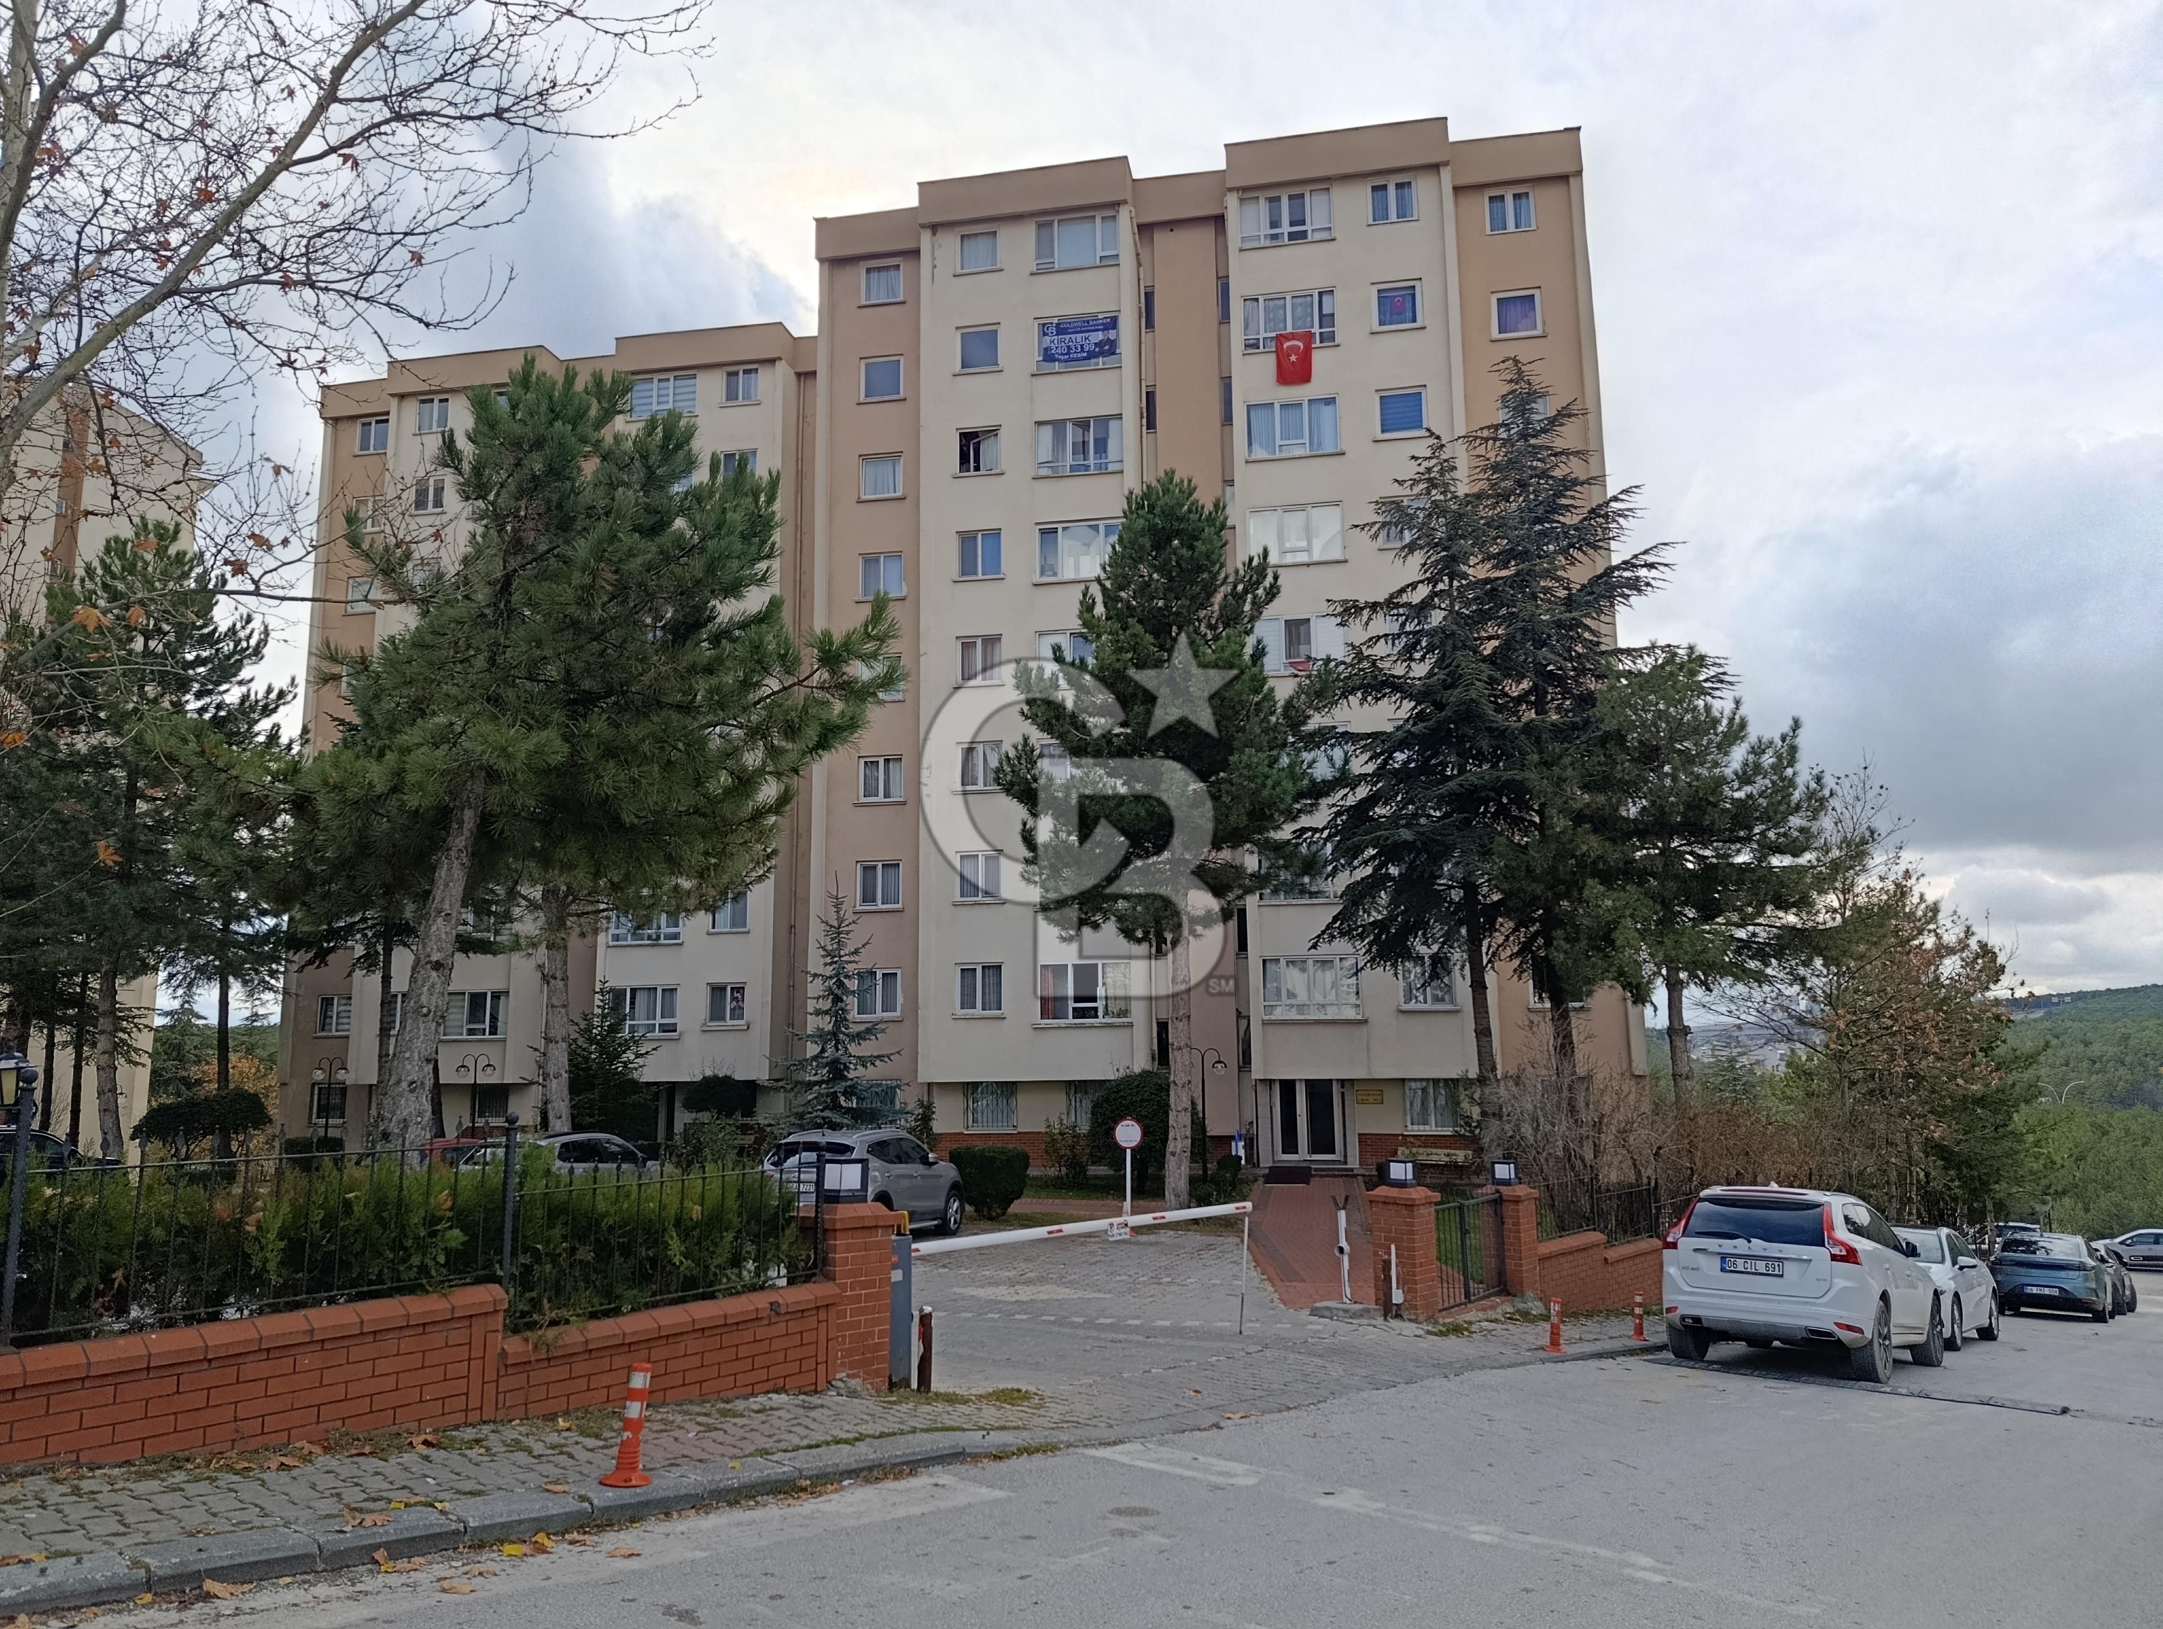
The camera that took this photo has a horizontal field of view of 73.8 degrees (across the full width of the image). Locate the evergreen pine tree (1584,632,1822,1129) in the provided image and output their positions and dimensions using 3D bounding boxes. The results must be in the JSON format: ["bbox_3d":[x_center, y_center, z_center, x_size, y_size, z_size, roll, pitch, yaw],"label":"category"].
[{"bbox_3d":[10.791,2.020,24.769,4.370,10.134,4.600,-1,-9,0],"label":"evergreen pine tree"}]

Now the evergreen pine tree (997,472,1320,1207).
[{"bbox_3d":[1.328,0.225,25.798,5.700,13.300,5.500,-2,-9,10],"label":"evergreen pine tree"}]

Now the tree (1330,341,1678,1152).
[{"bbox_3d":[8.182,-1.000,28.496,6.956,16.935,6.200,-1,-9,0],"label":"tree"}]

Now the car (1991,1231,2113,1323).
[{"bbox_3d":[19.506,9.264,28.845,1.860,1.540,4.700,-8,-18,37],"label":"car"}]

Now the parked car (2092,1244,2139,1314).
[{"bbox_3d":[23.012,10.619,33.200,1.810,1.530,4.400,-8,-19,38],"label":"parked car"}]

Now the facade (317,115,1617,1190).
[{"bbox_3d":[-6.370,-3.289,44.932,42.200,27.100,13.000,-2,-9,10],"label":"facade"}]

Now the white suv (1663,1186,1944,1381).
[{"bbox_3d":[7.438,4.702,14.722,1.900,1.710,4.640,-6,-17,37],"label":"white suv"}]

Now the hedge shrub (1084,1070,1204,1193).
[{"bbox_3d":[1.287,6.534,29.639,2.470,2.485,2.400,-1,-9,0],"label":"hedge shrub"}]

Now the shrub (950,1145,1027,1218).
[{"bbox_3d":[-1.627,6.599,25.900,1.420,1.360,1.420,1,-9,-10],"label":"shrub"}]

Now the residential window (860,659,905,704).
[{"bbox_3d":[-5.452,-3.651,39.351,1.196,1.257,0.150,-2,-9,10],"label":"residential window"}]

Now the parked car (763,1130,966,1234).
[{"bbox_3d":[-3.330,5.840,22.750,1.810,1.600,4.380,-3,-13,19],"label":"parked car"}]

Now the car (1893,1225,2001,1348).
[{"bbox_3d":[10.951,6.243,19.320,1.800,1.460,4.550,-8,-18,39],"label":"car"}]

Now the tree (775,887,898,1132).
[{"bbox_3d":[-5.009,4.627,29.809,2.700,6.350,2.700,-1,-9,0],"label":"tree"}]

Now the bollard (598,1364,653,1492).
[{"bbox_3d":[-1.689,2.285,5.433,0.200,0.450,0.200,4,-14,0],"label":"bollard"}]

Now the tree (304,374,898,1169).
[{"bbox_3d":[-4.984,-0.423,14.861,6.141,9.130,5.600,-1,-9,0],"label":"tree"}]

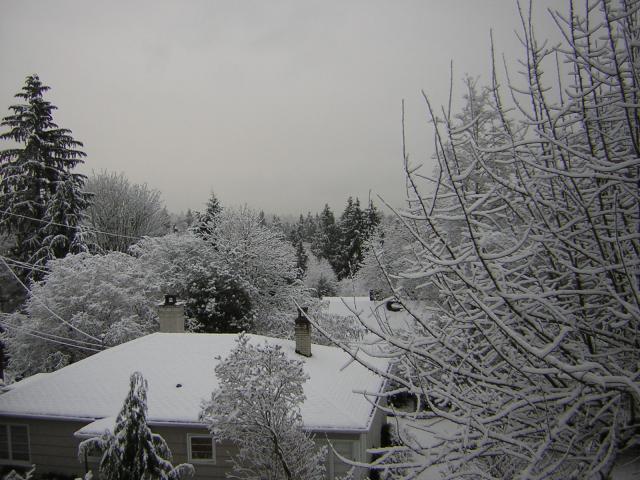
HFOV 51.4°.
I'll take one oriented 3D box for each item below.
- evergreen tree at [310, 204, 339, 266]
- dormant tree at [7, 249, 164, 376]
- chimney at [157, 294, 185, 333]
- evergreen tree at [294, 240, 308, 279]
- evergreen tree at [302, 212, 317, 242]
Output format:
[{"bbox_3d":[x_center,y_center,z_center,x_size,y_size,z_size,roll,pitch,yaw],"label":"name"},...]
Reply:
[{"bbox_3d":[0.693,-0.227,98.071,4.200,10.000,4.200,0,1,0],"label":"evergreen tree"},{"bbox_3d":[-11.854,3.919,33.047,7.700,6.600,7.000,0,1,0],"label":"dormant tree"},{"bbox_3d":[-5.324,2.677,23.810,0.700,1.420,0.700,0,1,10],"label":"chimney"},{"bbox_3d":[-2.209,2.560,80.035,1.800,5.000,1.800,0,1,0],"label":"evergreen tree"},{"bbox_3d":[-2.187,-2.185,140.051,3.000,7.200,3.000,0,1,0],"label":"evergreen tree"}]

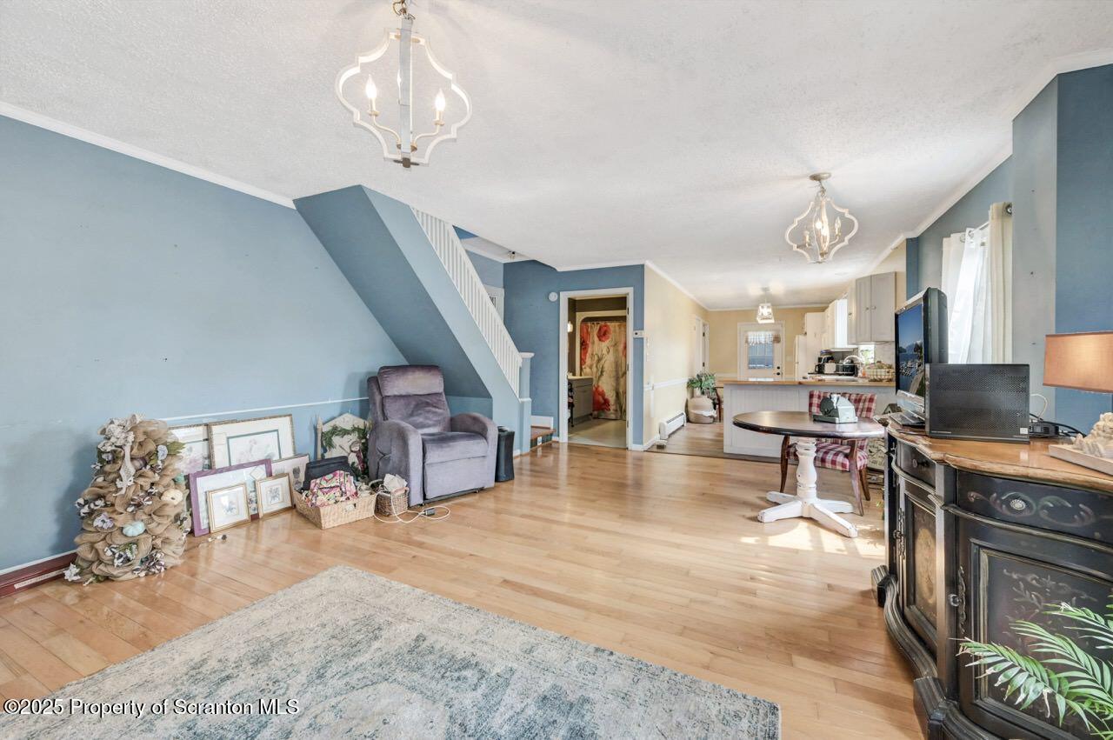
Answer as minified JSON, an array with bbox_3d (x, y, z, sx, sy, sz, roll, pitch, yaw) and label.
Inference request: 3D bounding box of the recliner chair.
[{"bbox_3d":[-1.175,0.526,4.076,0.820,1.120,0.920,-1,1,-42],"label":"recliner chair"}]

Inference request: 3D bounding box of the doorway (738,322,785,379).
[{"bbox_3d":[4.764,-0.045,10.088,0.990,2.070,0.120,0,1,27],"label":"doorway"}]

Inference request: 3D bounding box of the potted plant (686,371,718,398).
[{"bbox_3d":[2.804,0.269,8.288,0.520,0.500,0.480,0,1,27],"label":"potted plant"}]

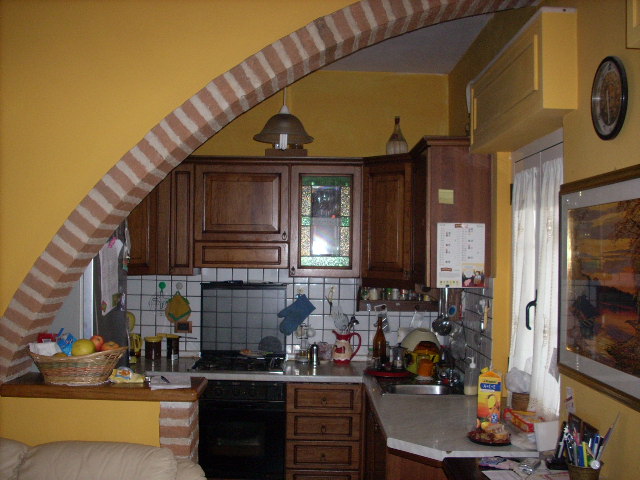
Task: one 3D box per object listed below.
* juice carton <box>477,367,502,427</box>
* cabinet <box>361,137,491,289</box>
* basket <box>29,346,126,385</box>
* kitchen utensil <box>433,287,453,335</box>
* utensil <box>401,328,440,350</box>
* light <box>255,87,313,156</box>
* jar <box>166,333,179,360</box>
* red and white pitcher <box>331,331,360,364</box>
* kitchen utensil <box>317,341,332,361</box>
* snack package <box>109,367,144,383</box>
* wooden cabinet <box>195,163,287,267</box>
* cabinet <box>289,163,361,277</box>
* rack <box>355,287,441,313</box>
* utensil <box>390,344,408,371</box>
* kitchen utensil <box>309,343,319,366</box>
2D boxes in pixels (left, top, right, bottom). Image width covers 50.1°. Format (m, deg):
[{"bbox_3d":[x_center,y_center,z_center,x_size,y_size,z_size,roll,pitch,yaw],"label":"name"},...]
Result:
[{"bbox_3d":[0.720,0.665,2.893,0.095,0.251,0.095,0,-1,11],"label":"juice carton"},{"bbox_3d":[0.563,-0.135,4.045,0.605,0.765,1.180,1,-1,0],"label":"cabinet"},{"bbox_3d":[-1.078,0.548,3.047,0.438,0.165,0.290,1,-1,0],"label":"basket"},{"bbox_3d":[0.745,0.410,4.154,0.115,0.320,0.090,0,-1,16],"label":"kitchen utensil"},{"bbox_3d":[0.623,0.626,4.218,0.247,0.153,0.200,1,-1,0],"label":"utensil"},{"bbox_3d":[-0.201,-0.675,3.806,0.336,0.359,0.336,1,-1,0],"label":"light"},{"bbox_3d":[-0.972,0.709,4.527,0.084,0.159,0.084,1,-1,0],"label":"jar"},{"bbox_3d":[0.175,0.694,4.434,0.188,0.222,0.140,1,-1,0],"label":"red and white pitcher"},{"bbox_3d":[0.036,0.737,4.483,0.098,0.135,0.100,1,-1,0],"label":"kitchen utensil"},{"bbox_3d":[-0.870,0.602,3.078,0.157,0.062,0.100,1,-1,0],"label":"snack package"},{"bbox_3d":[-0.500,-0.160,4.492,0.601,0.686,0.340,1,-1,-1],"label":"wooden cabinet"},{"bbox_3d":[0.034,-0.128,4.472,0.454,0.732,0.320,1,-1,0],"label":"cabinet"},{"bbox_3d":[0.524,0.391,4.606,0.550,0.181,0.110,1,-1,-1],"label":"rack"},{"bbox_3d":[0.496,0.728,4.245,0.120,0.158,0.095,1,-1,-12],"label":"utensil"},{"bbox_3d":[-0.037,0.736,4.431,0.058,0.150,0.058,1,-1,-1],"label":"kitchen utensil"}]

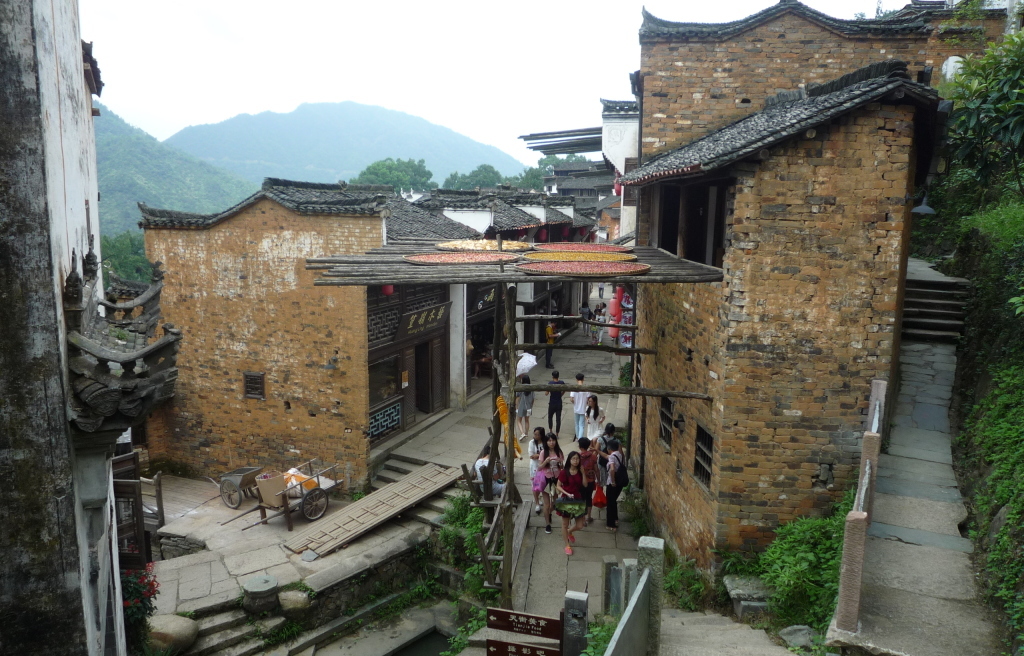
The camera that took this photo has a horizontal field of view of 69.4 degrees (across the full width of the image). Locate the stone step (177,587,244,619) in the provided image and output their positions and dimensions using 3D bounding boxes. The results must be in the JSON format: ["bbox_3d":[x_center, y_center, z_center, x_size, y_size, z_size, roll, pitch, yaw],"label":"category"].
[{"bbox_3d":[-4.761,4.361,11.712,1.000,0.160,0.360,-5,10,-32],"label":"stone step"}]

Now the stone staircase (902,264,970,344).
[{"bbox_3d":[8.025,-0.293,13.955,1.180,1.020,1.750,6,9,33],"label":"stone staircase"}]

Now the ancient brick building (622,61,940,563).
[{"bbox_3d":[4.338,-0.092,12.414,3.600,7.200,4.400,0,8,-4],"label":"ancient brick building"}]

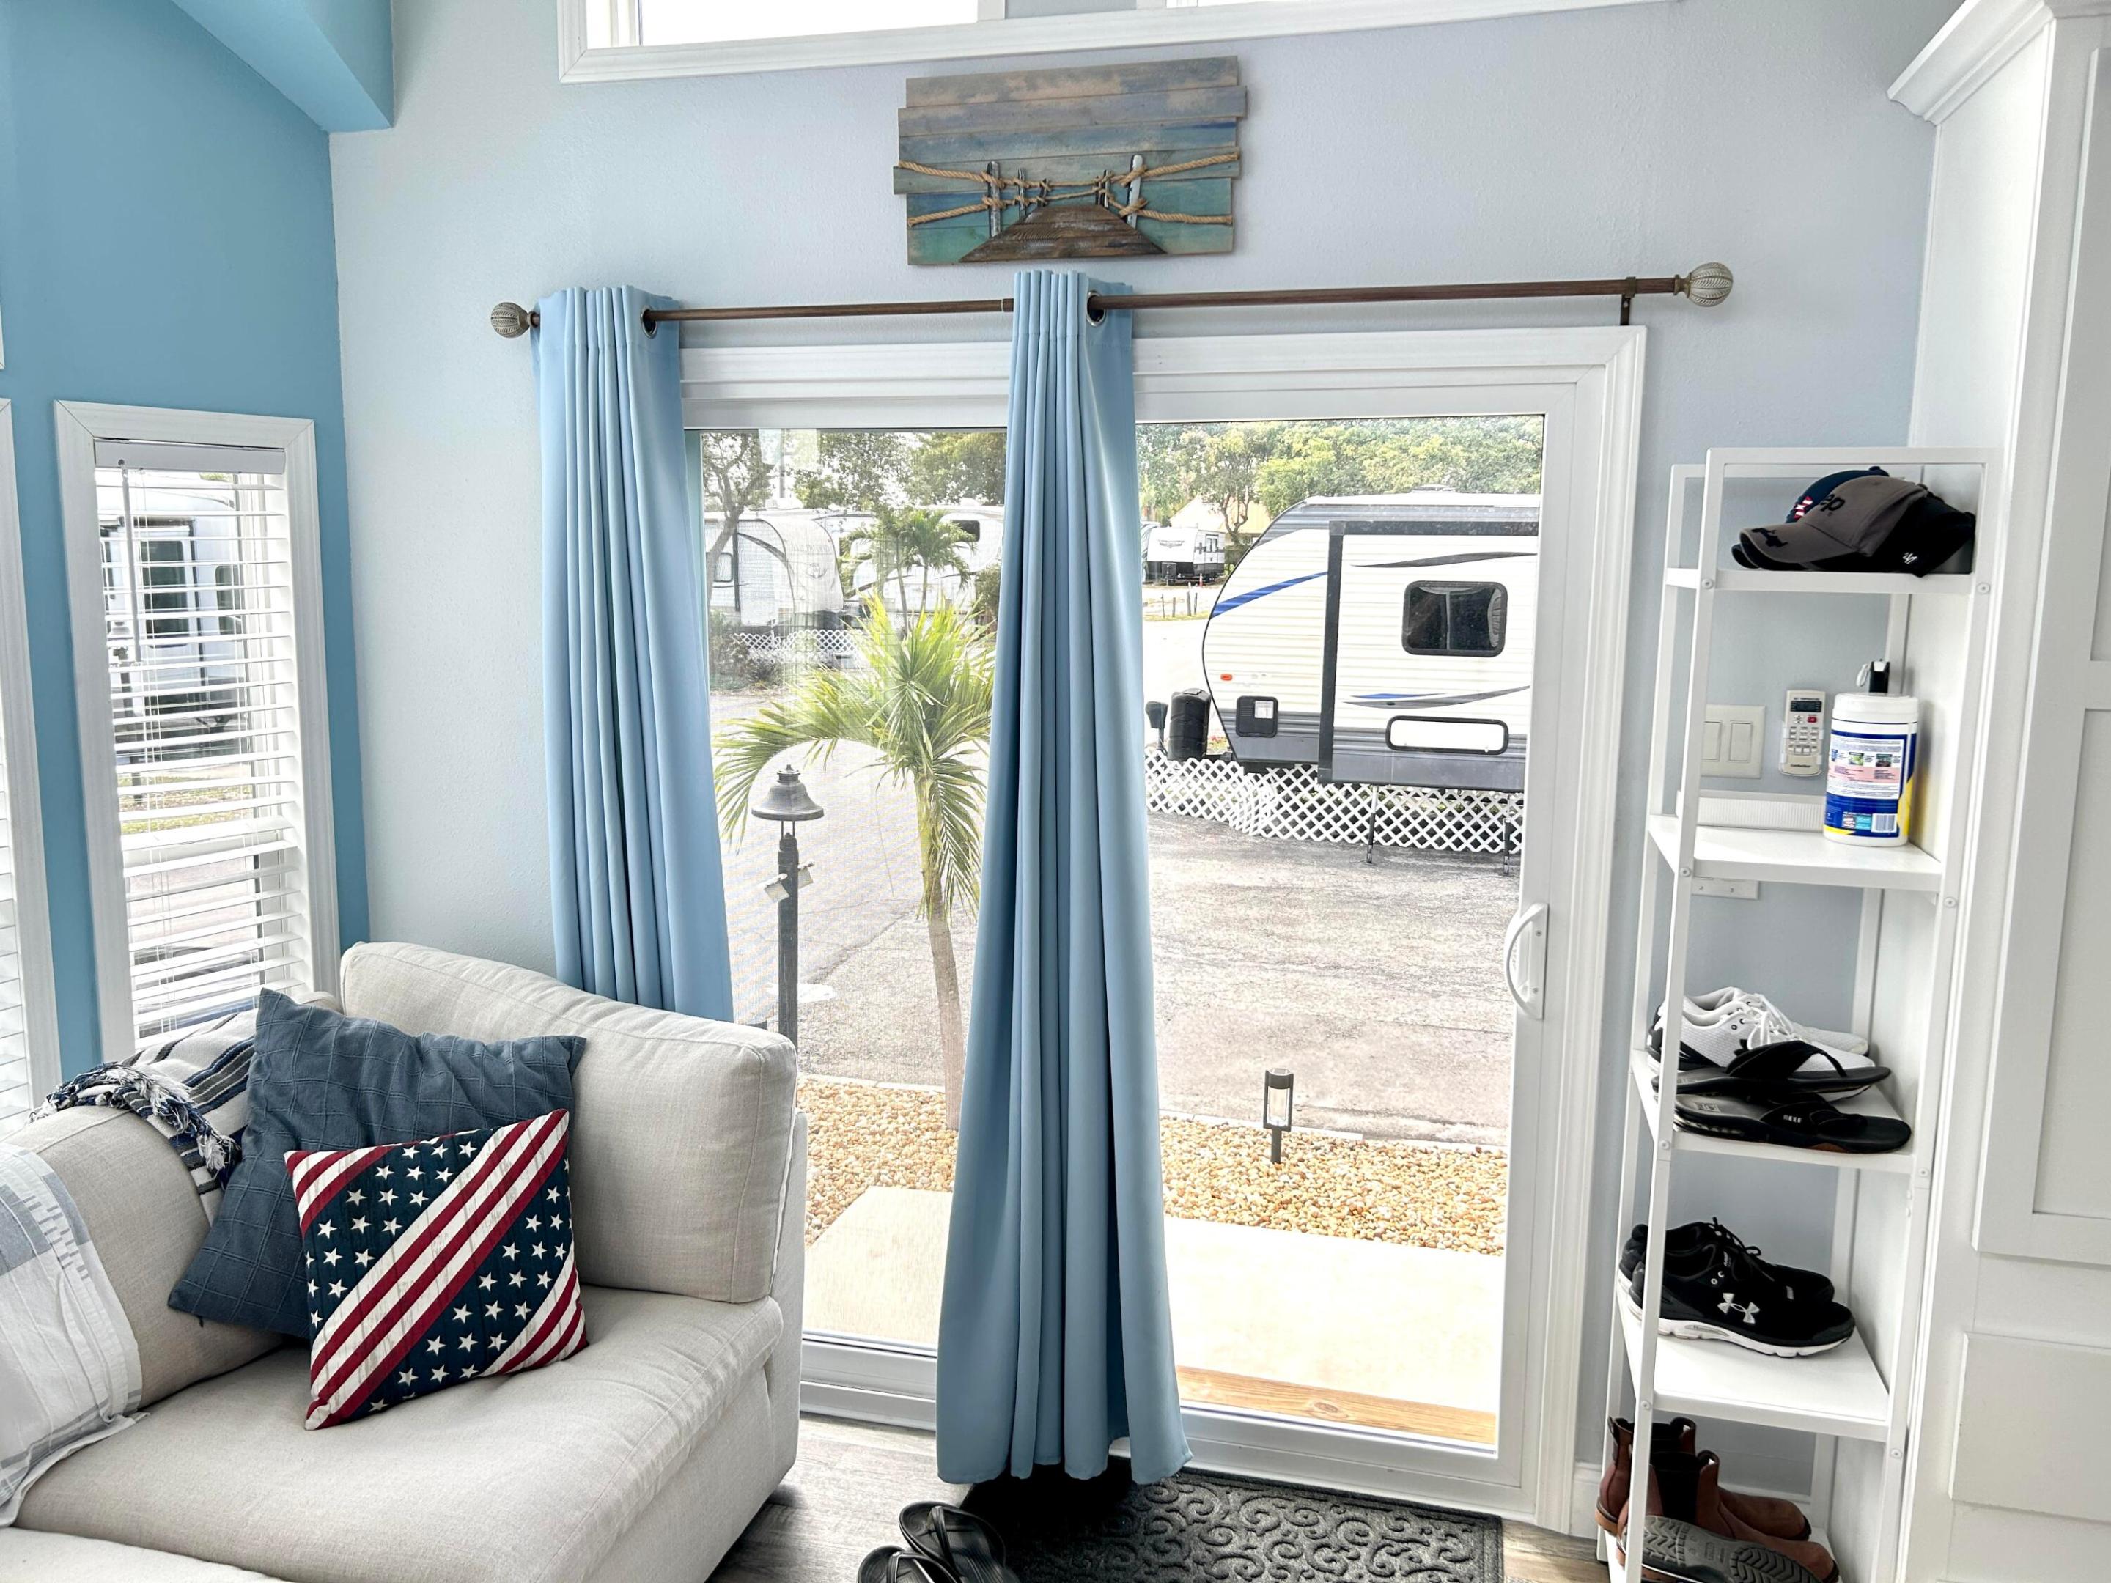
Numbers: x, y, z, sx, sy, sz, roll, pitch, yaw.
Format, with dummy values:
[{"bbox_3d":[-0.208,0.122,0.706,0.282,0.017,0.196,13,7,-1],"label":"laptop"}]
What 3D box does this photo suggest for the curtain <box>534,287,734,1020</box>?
[{"bbox_3d":[-0.762,0.146,3.003,0.400,2.120,0.160,3,8,15],"label":"curtain"}]

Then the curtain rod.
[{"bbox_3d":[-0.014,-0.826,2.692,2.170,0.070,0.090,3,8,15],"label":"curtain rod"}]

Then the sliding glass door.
[{"bbox_3d":[0.012,0.234,2.957,1.920,2.080,0.110,3,8,15],"label":"sliding glass door"}]

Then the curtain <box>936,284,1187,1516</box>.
[{"bbox_3d":[0.028,0.186,2.789,0.440,2.120,0.170,3,8,15],"label":"curtain"}]

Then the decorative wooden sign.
[{"bbox_3d":[0.018,-1.073,2.719,0.630,0.315,0.035,3,8,15],"label":"decorative wooden sign"}]

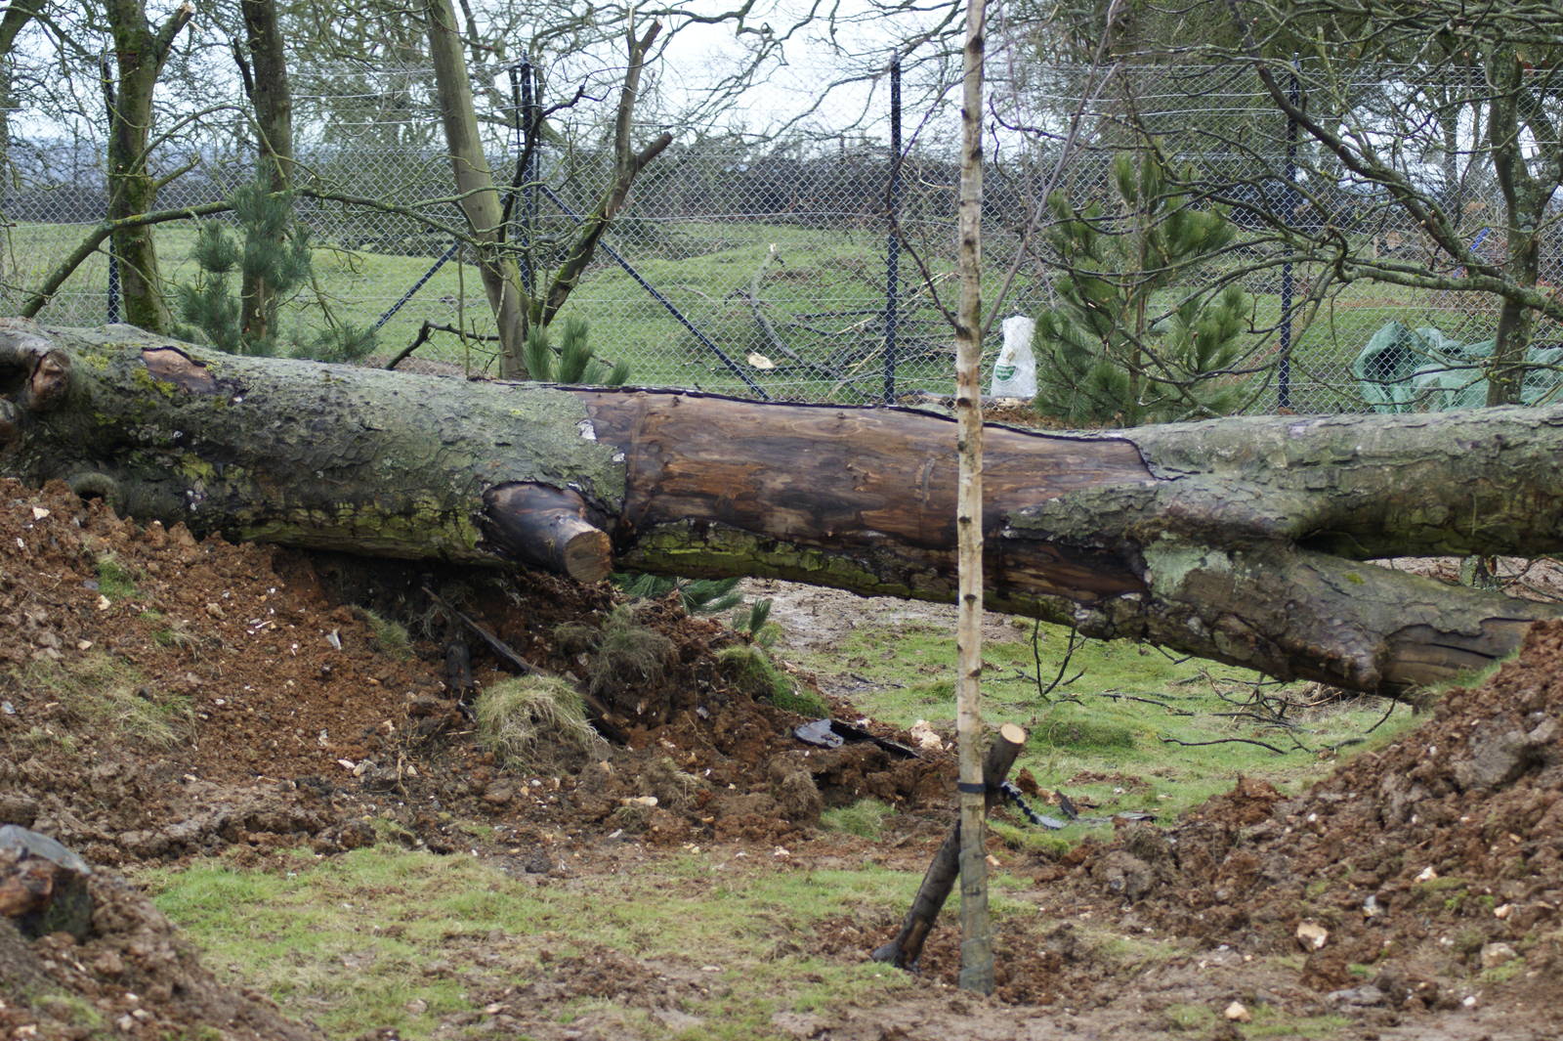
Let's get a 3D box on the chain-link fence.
[{"bbox_3d":[0.004,-1.962,31.100,10.800,2.430,0.090,0,5,5],"label":"chain-link fence"}]

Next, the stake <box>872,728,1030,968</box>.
[{"bbox_3d":[0.407,0.771,10.610,0.065,0.751,0.065,23,32,0],"label":"stake"}]

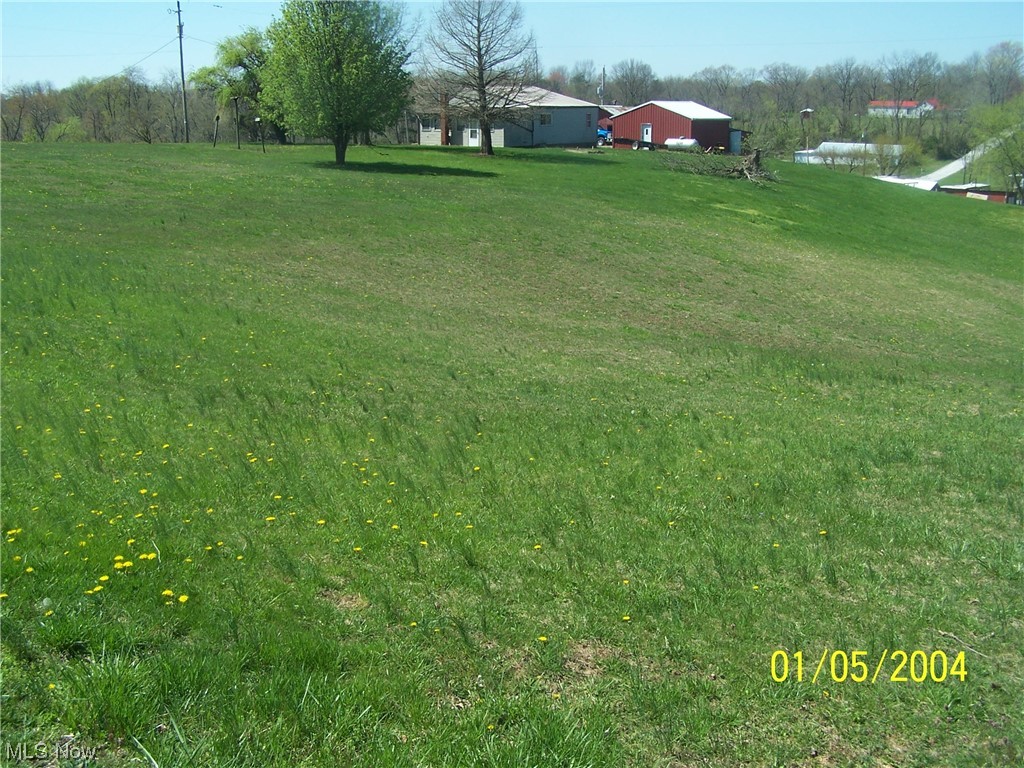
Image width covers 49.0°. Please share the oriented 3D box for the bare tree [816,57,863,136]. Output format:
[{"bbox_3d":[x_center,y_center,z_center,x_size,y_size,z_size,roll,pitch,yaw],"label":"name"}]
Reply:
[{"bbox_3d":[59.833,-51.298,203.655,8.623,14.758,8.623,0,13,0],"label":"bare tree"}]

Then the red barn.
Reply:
[{"bbox_3d":[13.813,-22.277,96.925,7.709,4.037,7.945,9,16,33],"label":"red barn"}]

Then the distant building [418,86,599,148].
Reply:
[{"bbox_3d":[-0.151,-21.683,90.914,8.966,4.599,11.964,11,17,39],"label":"distant building"}]

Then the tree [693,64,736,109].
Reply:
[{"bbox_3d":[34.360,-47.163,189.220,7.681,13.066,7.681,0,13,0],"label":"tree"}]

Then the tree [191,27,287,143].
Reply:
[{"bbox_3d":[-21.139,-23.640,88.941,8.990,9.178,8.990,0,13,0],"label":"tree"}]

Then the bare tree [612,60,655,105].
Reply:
[{"bbox_3d":[20.166,-46.413,184.259,7.639,13.352,7.639,0,13,0],"label":"bare tree"}]

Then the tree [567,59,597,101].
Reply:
[{"bbox_3d":[11.040,-43.826,174.595,4.621,12.353,4.621,0,13,0],"label":"tree"}]

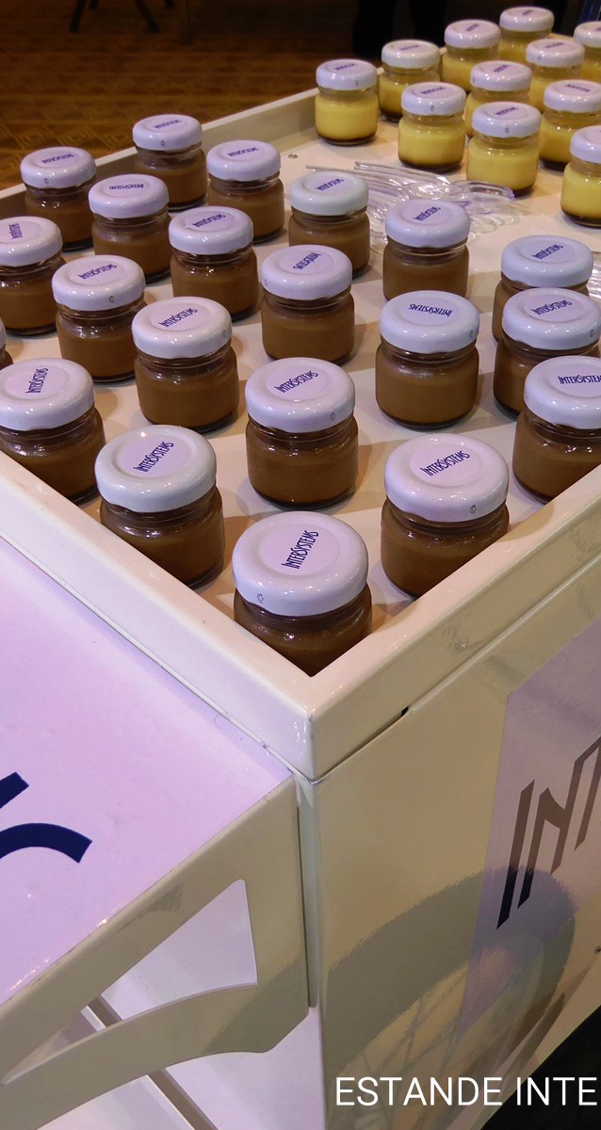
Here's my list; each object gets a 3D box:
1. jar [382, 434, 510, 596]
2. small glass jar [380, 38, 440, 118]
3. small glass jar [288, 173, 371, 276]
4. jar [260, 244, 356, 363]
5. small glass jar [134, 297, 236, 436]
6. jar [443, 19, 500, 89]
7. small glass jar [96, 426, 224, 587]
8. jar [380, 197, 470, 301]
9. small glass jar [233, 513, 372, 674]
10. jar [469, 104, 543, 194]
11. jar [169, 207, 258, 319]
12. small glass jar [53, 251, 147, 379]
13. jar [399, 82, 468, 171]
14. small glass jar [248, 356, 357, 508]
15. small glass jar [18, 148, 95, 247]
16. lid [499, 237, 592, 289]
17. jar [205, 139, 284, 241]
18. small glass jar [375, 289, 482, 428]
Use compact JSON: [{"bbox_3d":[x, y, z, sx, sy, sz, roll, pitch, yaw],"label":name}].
[{"bbox_3d":[0.056,-0.018,0.423,0.048,0.054,0.048,-1,38,1],"label":"jar"},{"bbox_3d":[0.090,-0.398,0.896,0.048,0.052,0.048,-1,39,1],"label":"small glass jar"},{"bbox_3d":[0.017,-0.203,0.651,0.047,0.052,0.047,-1,39,1],"label":"small glass jar"},{"bbox_3d":[0.004,-0.135,0.571,0.048,0.054,0.048,-1,38,1],"label":"jar"},{"bbox_3d":[-0.053,-0.094,0.511,0.047,0.051,0.047,-1,39,1],"label":"small glass jar"},{"bbox_3d":[0.147,-0.434,0.935,0.047,0.052,0.047,-1,39,1],"label":"jar"},{"bbox_3d":[-0.055,-0.022,0.433,0.048,0.052,0.048,-1,39,0],"label":"small glass jar"},{"bbox_3d":[0.071,-0.174,0.619,0.048,0.052,0.048,-1,39,1],"label":"jar"},{"bbox_3d":[0.001,0.014,0.383,0.048,0.054,0.048,-1,38,1],"label":"small glass jar"},{"bbox_3d":[0.144,-0.294,0.768,0.048,0.054,0.048,-1,38,1],"label":"jar"},{"bbox_3d":[-0.048,-0.165,0.599,0.047,0.051,0.047,-4,39,-3],"label":"jar"},{"bbox_3d":[-0.101,-0.127,0.560,0.047,0.052,0.047,-1,39,1],"label":"small glass jar"},{"bbox_3d":[0.097,-0.322,0.801,0.048,0.052,0.048,-1,39,1],"label":"jar"},{"bbox_3d":[0.001,-0.057,0.473,0.048,0.054,0.048,-1,38,1],"label":"small glass jar"},{"bbox_3d":[-0.147,-0.228,0.678,0.047,0.051,0.047,-9,40,-9],"label":"small glass jar"},{"bbox_3d":[0.127,-0.157,0.557,0.046,0.011,0.046,-1,39,1],"label":"lid"},{"bbox_3d":[-0.035,-0.242,0.708,0.048,0.054,0.048,-1,38,1],"label":"jar"},{"bbox_3d":[0.060,-0.097,0.512,0.047,0.051,0.047,4,39,6],"label":"small glass jar"}]

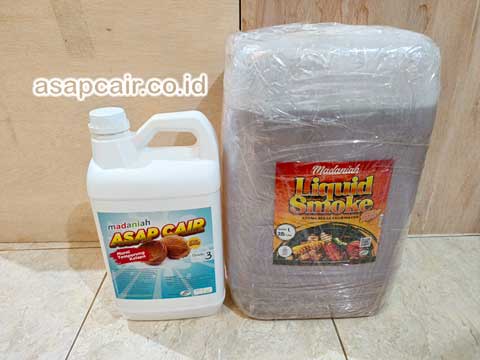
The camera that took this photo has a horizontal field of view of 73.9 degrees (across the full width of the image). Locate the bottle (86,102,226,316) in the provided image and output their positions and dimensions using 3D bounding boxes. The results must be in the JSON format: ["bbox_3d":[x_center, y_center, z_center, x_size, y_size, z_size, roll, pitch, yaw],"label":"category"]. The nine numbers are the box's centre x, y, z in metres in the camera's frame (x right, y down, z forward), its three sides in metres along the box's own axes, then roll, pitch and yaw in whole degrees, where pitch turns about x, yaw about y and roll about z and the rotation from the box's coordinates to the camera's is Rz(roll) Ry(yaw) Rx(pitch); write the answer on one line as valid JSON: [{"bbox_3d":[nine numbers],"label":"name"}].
[{"bbox_3d":[-0.115,0.054,0.498,0.179,0.321,0.128,-2,28,-5],"label":"bottle"}]

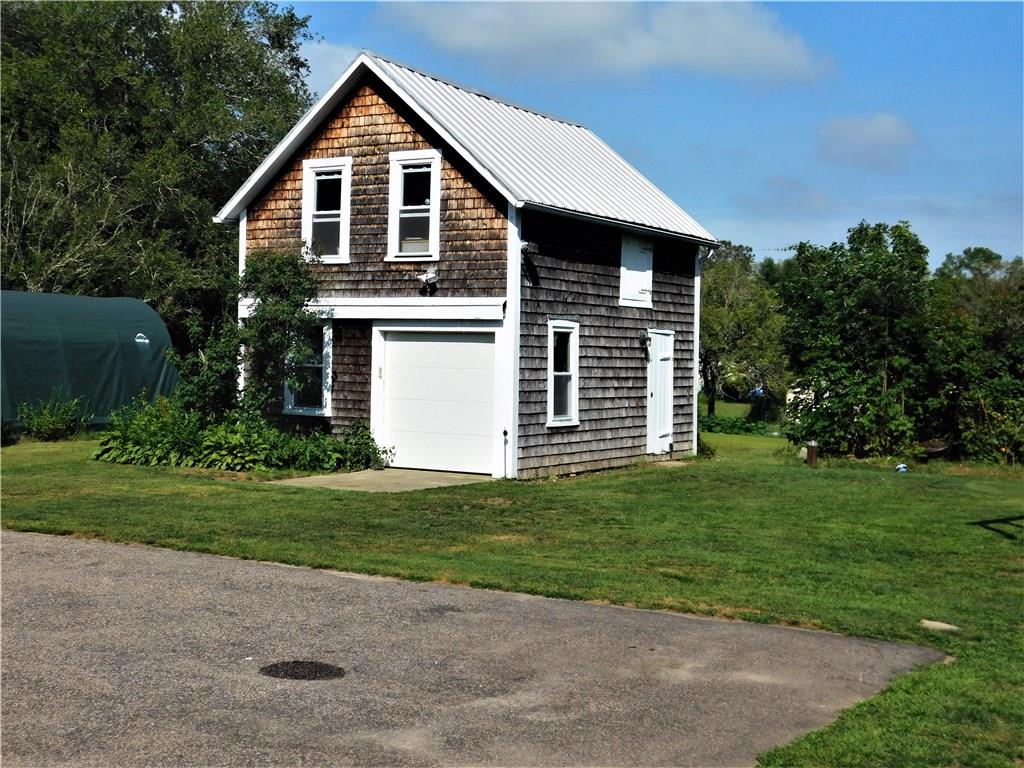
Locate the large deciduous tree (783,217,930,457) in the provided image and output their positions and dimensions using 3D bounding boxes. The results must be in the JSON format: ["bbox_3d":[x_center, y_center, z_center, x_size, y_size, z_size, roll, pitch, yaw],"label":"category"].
[{"bbox_3d":[6.941,-0.969,26.757,3.000,4.650,3.000,1,1,0],"label":"large deciduous tree"}]

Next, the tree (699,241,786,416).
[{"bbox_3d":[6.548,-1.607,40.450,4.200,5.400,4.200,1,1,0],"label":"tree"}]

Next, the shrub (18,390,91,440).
[{"bbox_3d":[-8.995,0.582,26.191,1.350,0.950,1.200,1,1,0],"label":"shrub"}]

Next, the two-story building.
[{"bbox_3d":[-0.501,-1.899,23.299,5.881,6.348,6.952,2,1,32],"label":"two-story building"}]

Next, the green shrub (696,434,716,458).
[{"bbox_3d":[3.514,1.109,24.396,0.550,0.450,0.550,1,1,0],"label":"green shrub"}]

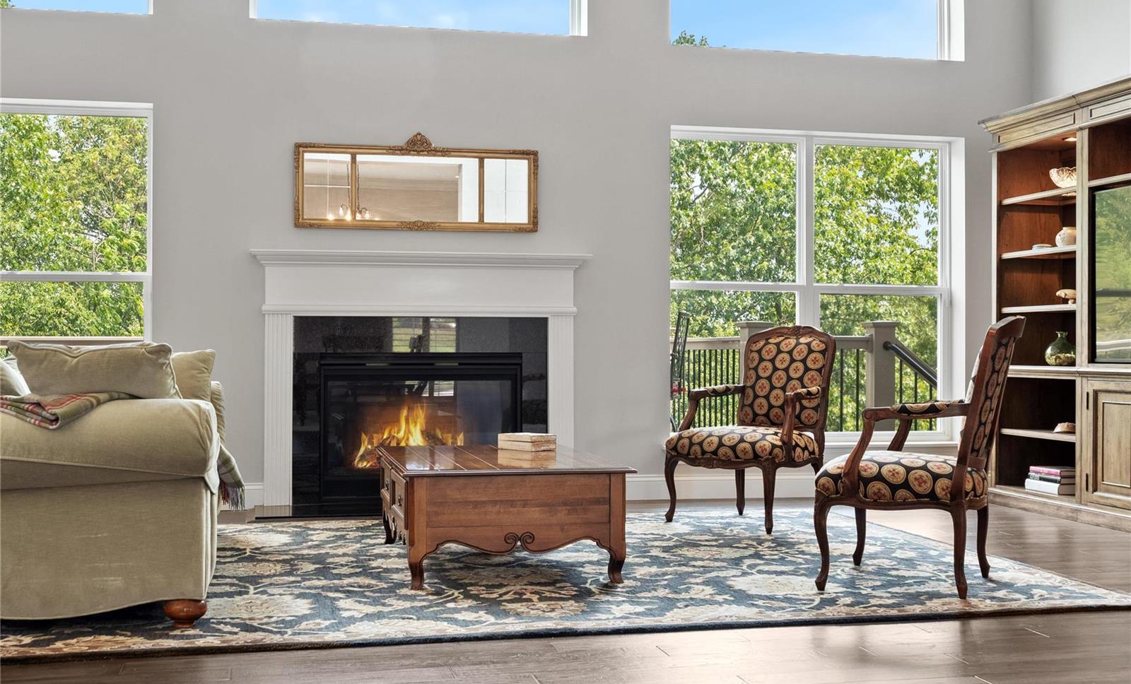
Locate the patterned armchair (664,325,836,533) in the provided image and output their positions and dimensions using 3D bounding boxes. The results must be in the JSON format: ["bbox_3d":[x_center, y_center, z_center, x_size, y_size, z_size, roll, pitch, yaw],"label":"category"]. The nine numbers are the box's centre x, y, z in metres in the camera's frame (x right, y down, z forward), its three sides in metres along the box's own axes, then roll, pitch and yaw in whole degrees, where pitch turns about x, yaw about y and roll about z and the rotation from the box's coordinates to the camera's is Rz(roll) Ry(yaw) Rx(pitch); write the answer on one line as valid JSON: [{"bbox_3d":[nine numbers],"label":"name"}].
[{"bbox_3d":[0.980,0.415,7.033,0.680,1.000,0.720,0,0,45],"label":"patterned armchair"}]

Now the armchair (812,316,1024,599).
[{"bbox_3d":[1.349,0.407,5.187,0.720,1.000,0.680,0,0,26],"label":"armchair"}]

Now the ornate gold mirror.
[{"bbox_3d":[-0.812,-0.896,7.679,1.358,0.544,0.050,0,0,-13],"label":"ornate gold mirror"}]

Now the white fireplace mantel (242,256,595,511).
[{"bbox_3d":[-0.777,0.201,7.616,1.870,1.367,0.180,0,0,-13],"label":"white fireplace mantel"}]

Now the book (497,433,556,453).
[{"bbox_3d":[-0.168,0.440,6.075,0.135,0.069,0.214,0,0,-45],"label":"book"}]

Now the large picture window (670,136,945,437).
[{"bbox_3d":[1.480,-0.317,8.424,1.873,1.861,0.100,0,0,-13],"label":"large picture window"}]

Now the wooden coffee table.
[{"bbox_3d":[-0.299,0.689,5.699,0.873,0.435,1.259,0,0,-13],"label":"wooden coffee table"}]

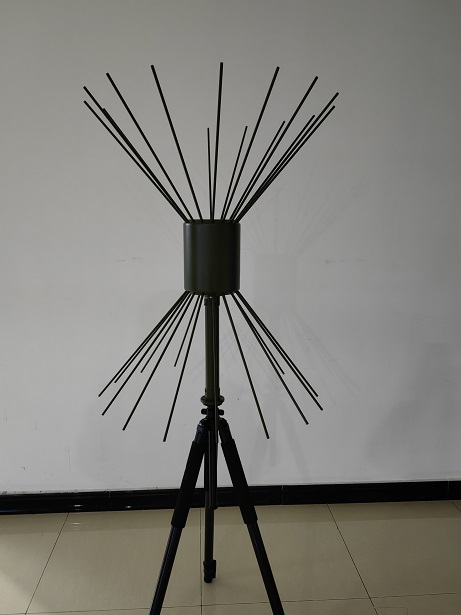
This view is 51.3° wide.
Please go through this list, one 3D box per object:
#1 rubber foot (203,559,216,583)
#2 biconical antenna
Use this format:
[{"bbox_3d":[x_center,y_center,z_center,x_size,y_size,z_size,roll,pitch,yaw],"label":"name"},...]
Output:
[{"bbox_3d":[-0.079,0.985,1.772,0.047,0.075,0.045,0,10,-4],"label":"rubber foot"},{"bbox_3d":[-0.047,-0.128,1.298,0.640,0.804,0.640,0,10,-4],"label":"biconical antenna"}]

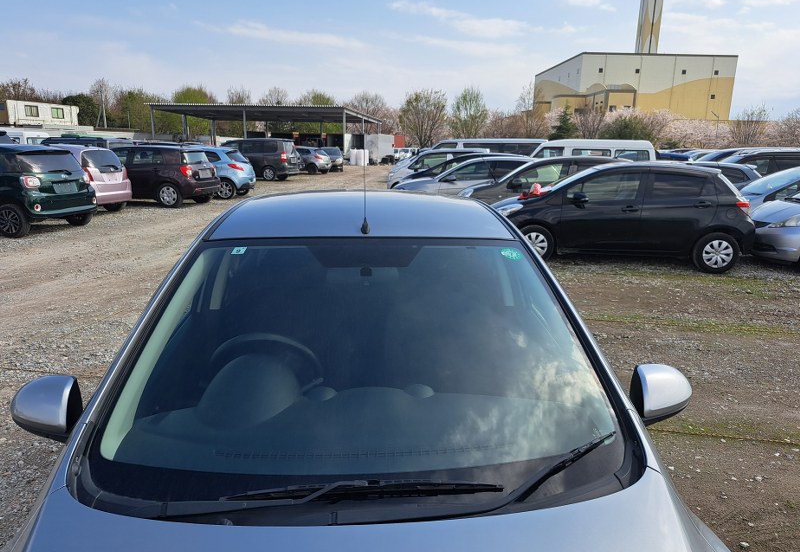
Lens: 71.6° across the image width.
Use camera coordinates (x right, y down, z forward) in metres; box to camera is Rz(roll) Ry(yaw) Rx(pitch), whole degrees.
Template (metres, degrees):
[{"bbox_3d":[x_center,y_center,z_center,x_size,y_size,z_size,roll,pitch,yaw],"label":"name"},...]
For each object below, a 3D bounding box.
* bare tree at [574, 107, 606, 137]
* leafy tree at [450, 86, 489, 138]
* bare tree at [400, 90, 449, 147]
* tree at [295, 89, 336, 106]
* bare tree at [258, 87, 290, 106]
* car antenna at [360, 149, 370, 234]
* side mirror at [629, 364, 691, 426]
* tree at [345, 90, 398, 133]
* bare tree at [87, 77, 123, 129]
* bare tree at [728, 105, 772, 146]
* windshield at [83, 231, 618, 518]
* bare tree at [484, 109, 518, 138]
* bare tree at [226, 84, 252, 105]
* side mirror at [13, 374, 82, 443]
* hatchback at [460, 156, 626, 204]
[{"bbox_3d":[21.997,-16.485,64.393,4.100,6.337,4.100,6,14,18],"label":"bare tree"},{"bbox_3d":[7.625,-16.510,60.795,4.500,8.093,4.500,1,13,0],"label":"leafy tree"},{"bbox_3d":[2.639,-17.430,63.638,5.900,7.764,5.900,2,14,2],"label":"bare tree"},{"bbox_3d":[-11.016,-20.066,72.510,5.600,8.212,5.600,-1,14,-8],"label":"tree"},{"bbox_3d":[-14.861,-18.196,65.666,4.600,8.067,4.600,1,13,0],"label":"bare tree"},{"bbox_3d":[-0.131,-0.322,2.053,0.032,0.388,0.040,0,-27,-4],"label":"car antenna"},{"bbox_3d":[0.789,0.348,1.654,0.195,0.148,0.120,0,14,-4],"label":"side mirror"},{"bbox_3d":[-3.373,-17.825,65.686,6.600,7.890,6.600,1,13,0],"label":"tree"},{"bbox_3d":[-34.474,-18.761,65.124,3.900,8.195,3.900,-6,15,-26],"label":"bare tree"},{"bbox_3d":[40.230,-15.954,63.817,5.000,7.206,5.000,1,13,0],"label":"bare tree"},{"bbox_3d":[-0.090,0.208,1.576,1.370,0.120,0.866,0,52,-6],"label":"windshield"},{"bbox_3d":[11.596,-16.018,63.968,4.300,5.881,4.300,1,13,0],"label":"bare tree"},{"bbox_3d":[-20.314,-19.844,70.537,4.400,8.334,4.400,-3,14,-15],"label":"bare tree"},{"bbox_3d":[-0.945,0.358,1.504,0.200,0.165,0.120,0,13,-6],"label":"side mirror"},{"bbox_3d":[2.852,-1.592,11.024,3.900,1.530,1.695,3,13,8],"label":"hatchback"}]

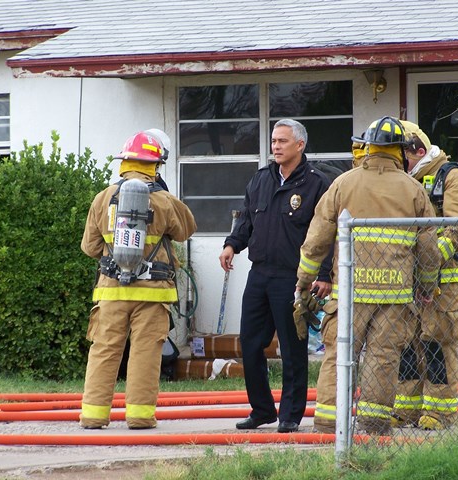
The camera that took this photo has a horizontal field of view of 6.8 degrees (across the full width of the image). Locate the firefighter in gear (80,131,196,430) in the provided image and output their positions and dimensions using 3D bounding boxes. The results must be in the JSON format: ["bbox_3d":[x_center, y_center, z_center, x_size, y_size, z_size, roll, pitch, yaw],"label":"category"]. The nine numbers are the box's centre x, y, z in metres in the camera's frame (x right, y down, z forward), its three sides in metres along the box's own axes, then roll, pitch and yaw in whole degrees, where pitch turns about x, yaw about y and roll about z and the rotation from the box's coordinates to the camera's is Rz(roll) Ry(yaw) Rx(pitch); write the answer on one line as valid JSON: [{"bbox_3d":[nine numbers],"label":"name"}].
[{"bbox_3d":[-0.537,0.239,22.800,0.660,1.750,0.580,0,1,14],"label":"firefighter in gear"}]

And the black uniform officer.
[{"bbox_3d":[0.270,0.206,22.400,0.620,1.800,0.400,0,1,25],"label":"black uniform officer"}]

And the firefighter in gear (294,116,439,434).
[{"bbox_3d":[0.798,0.203,22.100,0.800,1.810,0.500,0,1,8],"label":"firefighter in gear"}]

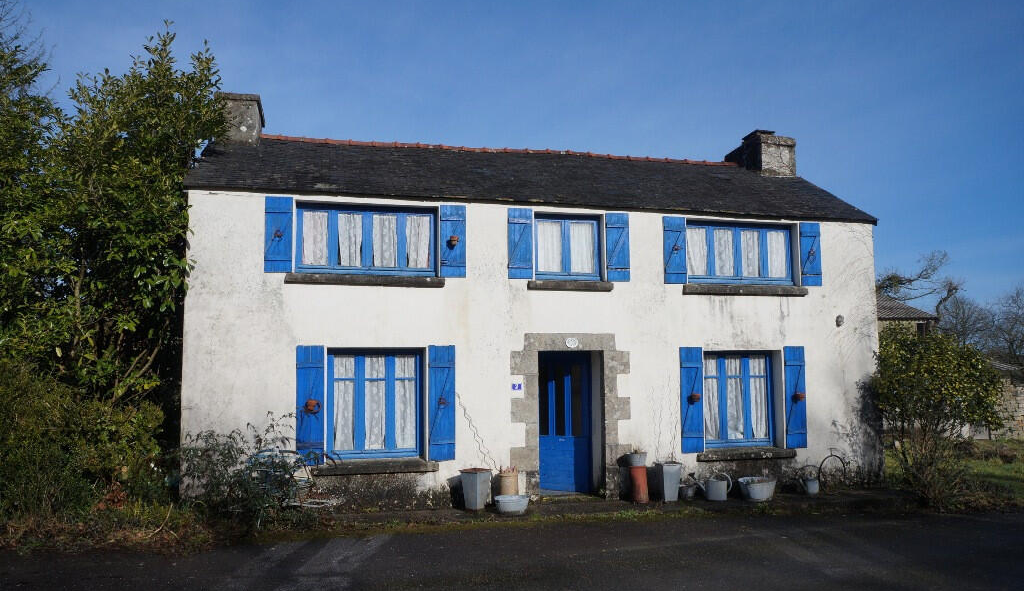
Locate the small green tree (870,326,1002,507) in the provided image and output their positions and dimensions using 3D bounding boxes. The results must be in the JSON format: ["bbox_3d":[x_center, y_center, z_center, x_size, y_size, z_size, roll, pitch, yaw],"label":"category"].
[{"bbox_3d":[6.426,1.812,11.600,1.800,2.650,1.800,1,-5,-16],"label":"small green tree"}]

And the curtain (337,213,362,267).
[{"bbox_3d":[-2.226,-0.758,10.574,0.330,0.749,0.050,1,-4,-14],"label":"curtain"}]

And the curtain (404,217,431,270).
[{"bbox_3d":[-1.339,-0.753,10.946,0.342,0.756,0.040,1,-5,-15],"label":"curtain"}]

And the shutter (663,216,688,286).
[{"bbox_3d":[2.384,-0.652,11.266,0.366,0.979,0.050,1,-4,-15],"label":"shutter"}]

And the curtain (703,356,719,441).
[{"bbox_3d":[3.112,1.601,12.057,0.301,1.313,0.050,1,-5,-16],"label":"curtain"}]

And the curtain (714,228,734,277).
[{"bbox_3d":[3.261,-0.652,11.808,0.352,0.736,0.040,1,-4,-15],"label":"curtain"}]

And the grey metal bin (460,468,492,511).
[{"bbox_3d":[-0.481,2.578,10.196,0.317,0.507,0.317,-4,-6,36],"label":"grey metal bin"}]

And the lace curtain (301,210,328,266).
[{"bbox_3d":[-2.671,-0.777,10.465,0.340,0.741,0.050,1,-4,-14],"label":"lace curtain"}]

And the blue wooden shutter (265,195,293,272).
[{"bbox_3d":[-2.974,-0.771,9.807,0.337,0.976,0.050,1,-4,-15],"label":"blue wooden shutter"}]

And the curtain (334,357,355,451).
[{"bbox_3d":[-2.216,1.427,10.148,0.285,1.259,0.040,1,-4,-15],"label":"curtain"}]

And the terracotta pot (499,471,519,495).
[{"bbox_3d":[-0.047,2.643,10.567,0.260,0.463,0.260,0,-5,0],"label":"terracotta pot"}]

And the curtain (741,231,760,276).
[{"bbox_3d":[3.853,-0.678,12.408,0.363,0.758,0.050,1,-5,-16],"label":"curtain"}]

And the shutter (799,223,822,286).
[{"bbox_3d":[4.847,-0.650,12.372,0.380,1.000,0.040,1,-5,-16],"label":"shutter"}]

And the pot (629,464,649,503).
[{"bbox_3d":[1.787,2.663,10.795,0.245,0.485,0.245,0,-4,0],"label":"pot"}]

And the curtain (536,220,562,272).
[{"bbox_3d":[0.550,-0.696,11.068,0.380,0.746,0.040,1,-4,-15],"label":"curtain"}]

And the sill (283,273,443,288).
[{"bbox_3d":[-1.959,-0.185,10.350,2.091,0.144,0.250,1,-4,-14],"label":"sill"}]

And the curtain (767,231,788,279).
[{"bbox_3d":[4.335,-0.669,12.542,0.404,0.797,0.050,1,-5,-16],"label":"curtain"}]

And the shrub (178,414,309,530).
[{"bbox_3d":[-3.192,2.072,9.200,1.420,1.300,1.050,1,-5,-16],"label":"shrub"}]

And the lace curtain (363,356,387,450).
[{"bbox_3d":[-1.825,1.439,10.254,0.291,1.266,0.040,1,-4,-15],"label":"lace curtain"}]

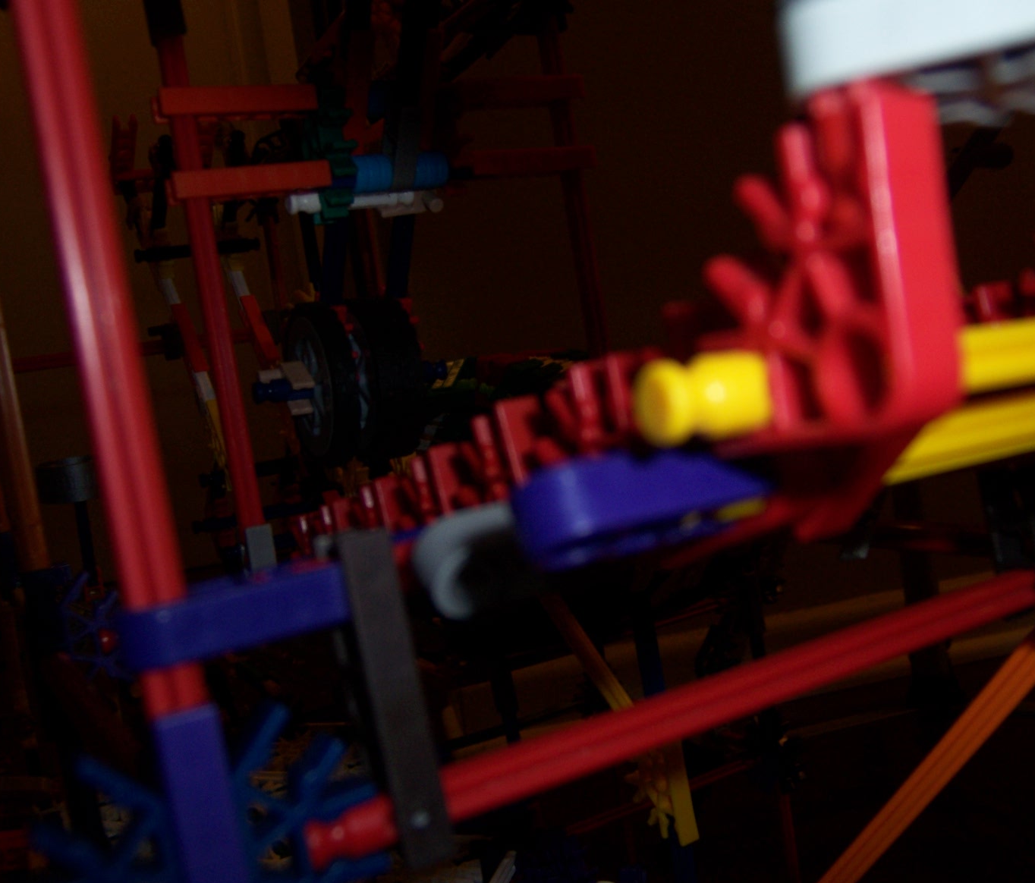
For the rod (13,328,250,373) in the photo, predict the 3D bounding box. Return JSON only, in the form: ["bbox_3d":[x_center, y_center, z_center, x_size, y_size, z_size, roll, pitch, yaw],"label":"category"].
[{"bbox_3d":[-0.155,-0.036,0.443,0.129,0.006,0.006,-12,2,-30],"label":"rod"}]

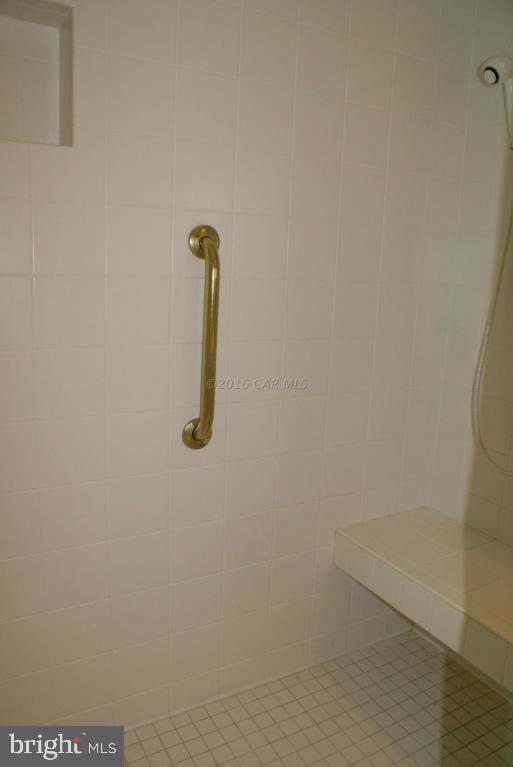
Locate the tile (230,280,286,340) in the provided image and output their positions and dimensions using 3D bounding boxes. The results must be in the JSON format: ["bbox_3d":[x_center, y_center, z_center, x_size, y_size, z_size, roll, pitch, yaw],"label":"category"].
[{"bbox_3d":[0.000,-0.184,1.457,0.152,0.152,0.010,-4,13,-29],"label":"tile"}]

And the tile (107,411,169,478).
[{"bbox_3d":[-0.281,0.142,1.371,0.152,0.152,0.010,-4,13,-29],"label":"tile"}]

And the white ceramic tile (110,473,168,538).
[{"bbox_3d":[-0.282,0.290,1.388,0.152,0.152,0.010,-4,13,-29],"label":"white ceramic tile"}]

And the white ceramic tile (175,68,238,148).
[{"bbox_3d":[-0.113,-0.617,1.298,0.152,0.152,0.010,-4,13,-29],"label":"white ceramic tile"}]

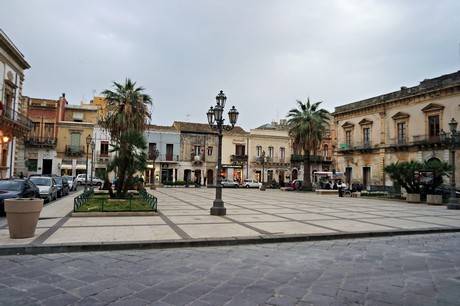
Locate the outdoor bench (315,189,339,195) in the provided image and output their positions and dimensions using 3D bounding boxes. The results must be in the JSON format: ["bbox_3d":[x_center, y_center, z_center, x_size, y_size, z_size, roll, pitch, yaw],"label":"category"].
[{"bbox_3d":[10.689,4.321,33.516,3.000,0.500,0.600,3,-4,-20],"label":"outdoor bench"}]

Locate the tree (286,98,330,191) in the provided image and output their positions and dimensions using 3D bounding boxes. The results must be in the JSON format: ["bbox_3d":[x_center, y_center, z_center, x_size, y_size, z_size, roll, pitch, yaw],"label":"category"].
[{"bbox_3d":[10.740,-1.146,41.976,5.800,12.400,5.800,3,-5,-19],"label":"tree"}]

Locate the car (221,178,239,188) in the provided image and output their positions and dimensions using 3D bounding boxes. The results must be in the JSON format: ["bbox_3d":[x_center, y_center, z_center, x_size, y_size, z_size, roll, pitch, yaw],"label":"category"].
[{"bbox_3d":[-0.197,5.136,51.545,3.750,1.430,1.600,3,-4,-20],"label":"car"}]

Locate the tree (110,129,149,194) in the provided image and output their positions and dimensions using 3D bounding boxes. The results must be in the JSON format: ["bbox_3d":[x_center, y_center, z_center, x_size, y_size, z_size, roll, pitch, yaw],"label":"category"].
[{"bbox_3d":[-5.564,0.559,16.919,2.200,3.750,2.200,3,-4,-20],"label":"tree"}]

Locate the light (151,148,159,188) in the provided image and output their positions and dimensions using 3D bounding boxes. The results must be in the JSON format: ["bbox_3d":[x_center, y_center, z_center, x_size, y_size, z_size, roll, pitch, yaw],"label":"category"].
[{"bbox_3d":[-9.119,1.666,37.407,1.300,5.400,1.300,3,-5,-19],"label":"light"}]

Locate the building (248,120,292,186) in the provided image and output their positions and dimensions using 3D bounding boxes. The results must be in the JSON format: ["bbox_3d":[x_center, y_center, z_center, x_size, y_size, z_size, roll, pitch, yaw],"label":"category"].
[{"bbox_3d":[5.912,0.778,61.558,8.600,11.800,10.000,3,-4,-20],"label":"building"}]

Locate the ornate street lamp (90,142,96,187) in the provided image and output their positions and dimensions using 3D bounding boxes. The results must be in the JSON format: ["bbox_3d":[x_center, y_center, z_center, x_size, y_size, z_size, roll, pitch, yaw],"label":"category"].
[{"bbox_3d":[-16.416,1.485,36.707,0.550,5.400,0.550,3,-5,-19],"label":"ornate street lamp"}]

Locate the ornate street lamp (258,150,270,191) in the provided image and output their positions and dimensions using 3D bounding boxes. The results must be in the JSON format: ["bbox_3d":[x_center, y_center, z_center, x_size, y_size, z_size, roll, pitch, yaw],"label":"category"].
[{"bbox_3d":[4.352,2.128,39.703,1.300,5.300,1.300,3,-5,-19],"label":"ornate street lamp"}]

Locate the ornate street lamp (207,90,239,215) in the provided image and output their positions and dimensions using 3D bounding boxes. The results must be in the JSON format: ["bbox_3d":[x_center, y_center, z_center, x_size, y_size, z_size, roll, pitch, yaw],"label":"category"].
[{"bbox_3d":[-0.378,-0.006,12.964,1.360,5.180,1.300,3,-4,-20],"label":"ornate street lamp"}]

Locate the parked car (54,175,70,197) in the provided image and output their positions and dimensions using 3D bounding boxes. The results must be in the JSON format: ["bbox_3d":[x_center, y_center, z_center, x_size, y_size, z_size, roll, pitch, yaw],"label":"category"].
[{"bbox_3d":[-12.853,2.406,22.347,1.700,1.480,4.000,3,-4,-20],"label":"parked car"}]

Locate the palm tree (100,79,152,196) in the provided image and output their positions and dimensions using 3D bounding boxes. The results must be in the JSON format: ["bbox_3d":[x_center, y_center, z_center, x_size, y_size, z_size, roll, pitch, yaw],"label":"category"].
[{"bbox_3d":[-6.483,-0.870,19.488,3.200,7.500,3.200,3,-5,-19],"label":"palm tree"}]

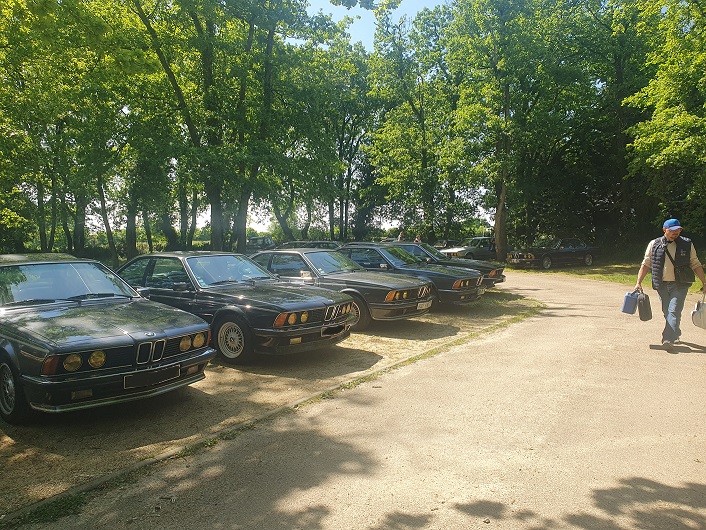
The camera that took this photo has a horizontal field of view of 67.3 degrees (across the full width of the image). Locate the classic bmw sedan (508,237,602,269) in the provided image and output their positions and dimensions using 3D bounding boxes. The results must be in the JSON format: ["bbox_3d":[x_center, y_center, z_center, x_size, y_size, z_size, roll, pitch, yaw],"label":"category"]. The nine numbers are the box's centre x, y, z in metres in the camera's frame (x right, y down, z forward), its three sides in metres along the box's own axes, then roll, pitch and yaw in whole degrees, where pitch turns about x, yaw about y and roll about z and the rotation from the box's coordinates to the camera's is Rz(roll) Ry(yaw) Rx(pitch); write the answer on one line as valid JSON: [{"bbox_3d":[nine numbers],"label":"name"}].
[{"bbox_3d":[9.100,-0.517,23.740,4.760,1.370,1.730,-3,3,-28],"label":"classic bmw sedan"}]

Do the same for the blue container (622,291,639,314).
[{"bbox_3d":[4.065,0.549,7.772,0.165,0.310,0.220,14,9,26],"label":"blue container"}]

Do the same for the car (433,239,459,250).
[{"bbox_3d":[6.300,-1.066,35.200,4.600,1.380,1.720,-3,4,-34],"label":"car"}]

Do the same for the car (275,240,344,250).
[{"bbox_3d":[-1.092,-0.142,19.000,4.700,1.420,1.740,0,3,14],"label":"car"}]

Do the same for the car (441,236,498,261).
[{"bbox_3d":[6.720,-0.760,28.952,4.760,1.370,1.730,-3,4,-38],"label":"car"}]

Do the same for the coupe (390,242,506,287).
[{"bbox_3d":[1.770,0.072,14.311,4.760,1.365,1.730,1,4,23],"label":"coupe"}]

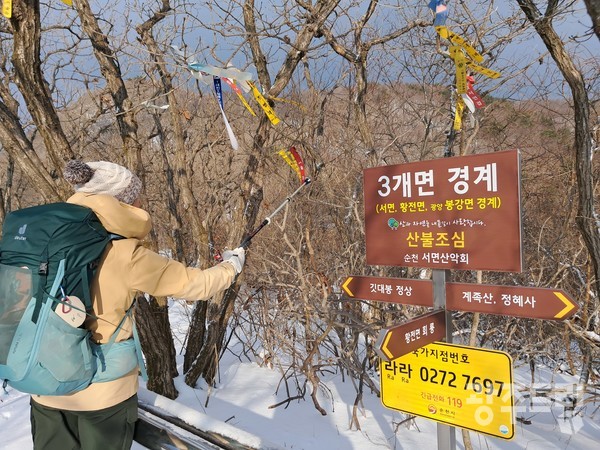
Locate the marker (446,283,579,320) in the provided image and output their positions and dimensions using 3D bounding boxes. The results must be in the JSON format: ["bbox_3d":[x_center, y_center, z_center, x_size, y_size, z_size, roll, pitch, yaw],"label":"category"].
[{"bbox_3d":[0.857,0.312,1.922,0.522,0.120,0.030,-2,0,43],"label":"marker"}]

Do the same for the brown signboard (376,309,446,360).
[{"bbox_3d":[0.462,0.446,1.901,0.030,0.120,0.523,-2,0,43],"label":"brown signboard"}]

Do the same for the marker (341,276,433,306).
[{"bbox_3d":[0.421,0.320,2.317,0.531,0.120,0.030,-2,0,43],"label":"marker"}]

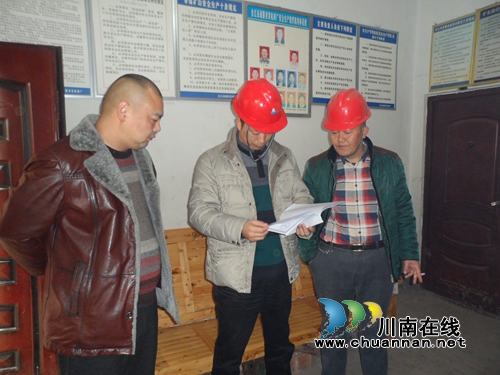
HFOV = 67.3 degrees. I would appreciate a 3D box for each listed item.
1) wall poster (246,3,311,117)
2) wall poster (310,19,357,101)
[{"bbox_3d":[0.271,-1.110,3.335,0.665,0.930,0.025,-3,6,-26],"label":"wall poster"},{"bbox_3d":[0.822,-1.192,3.594,0.537,0.805,0.025,-3,6,-26],"label":"wall poster"}]

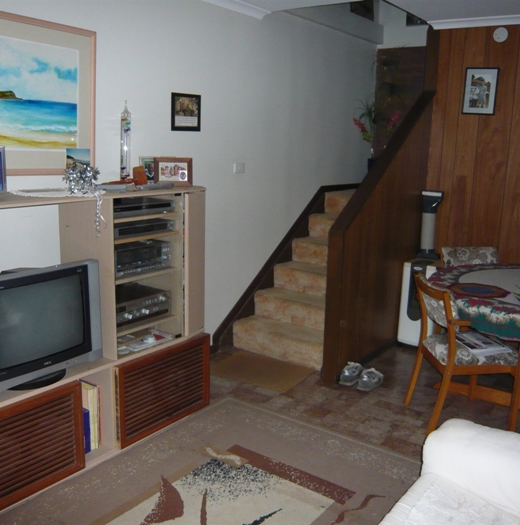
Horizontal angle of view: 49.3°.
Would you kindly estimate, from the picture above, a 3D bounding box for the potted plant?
[{"bbox_3d":[1.074,-1.280,5.190,0.500,1.220,0.460,3,12,11],"label":"potted plant"}]

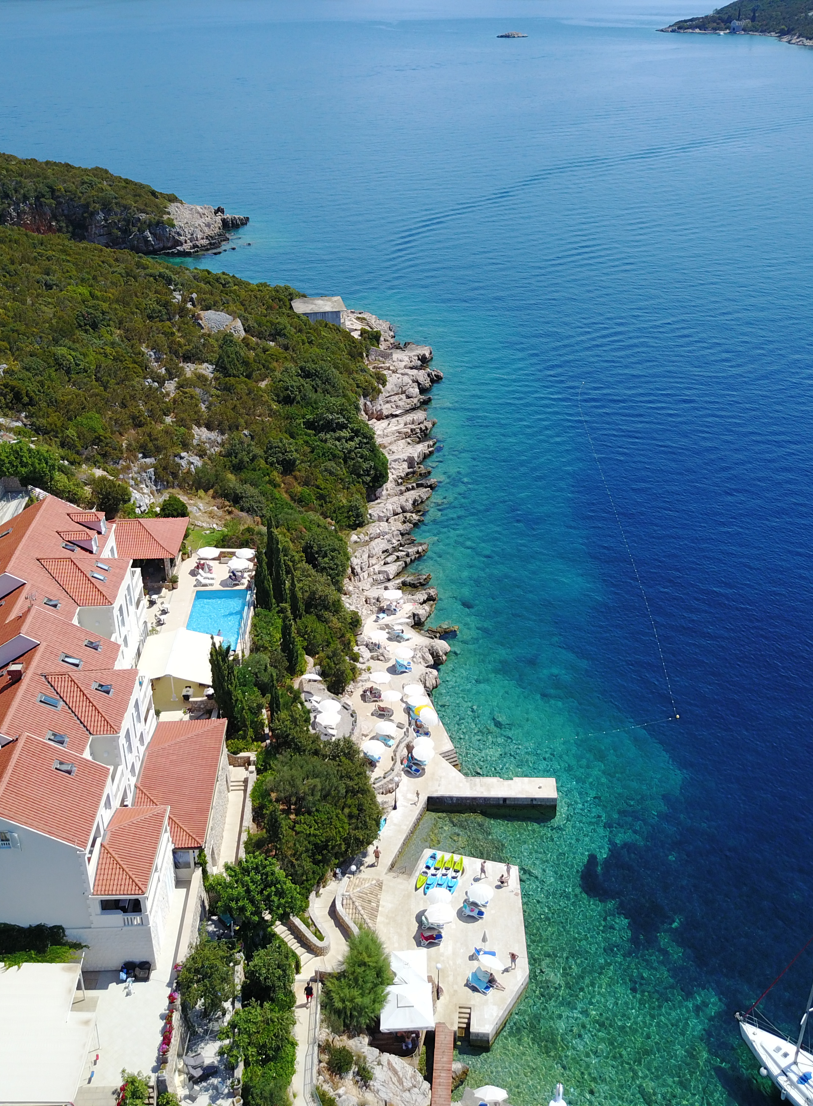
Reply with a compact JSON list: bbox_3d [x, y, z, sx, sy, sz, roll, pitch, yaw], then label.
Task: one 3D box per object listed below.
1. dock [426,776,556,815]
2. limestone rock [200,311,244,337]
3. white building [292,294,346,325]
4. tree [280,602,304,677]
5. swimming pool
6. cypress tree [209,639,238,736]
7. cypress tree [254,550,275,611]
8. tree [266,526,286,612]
[{"bbox_3d":[7.524,21.423,98.548,11.348,1.400,2.789,0,27,1],"label":"dock"},{"bbox_3d":[-32.721,-40.834,196.712,7.600,3.300,5.500,-4,27,-8],"label":"limestone rock"},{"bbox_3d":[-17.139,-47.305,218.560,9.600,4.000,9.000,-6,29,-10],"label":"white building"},{"bbox_3d":[-10.747,7.881,101.622,1.500,7.760,1.500,-1,28,-2],"label":"tree"},{"bbox_3d":[-16.924,6.432,98.620,4.685,1.200,10.732,-1,27,-2],"label":"swimming pool"},{"bbox_3d":[-14.054,10.306,84.528,1.900,8.580,1.900,-1,28,-2],"label":"cypress tree"},{"bbox_3d":[-13.282,2.825,102.599,1.500,7.179,1.500,0,27,0],"label":"cypress tree"},{"bbox_3d":[-12.328,1.875,103.532,1.500,10.017,1.500,0,27,0],"label":"tree"}]

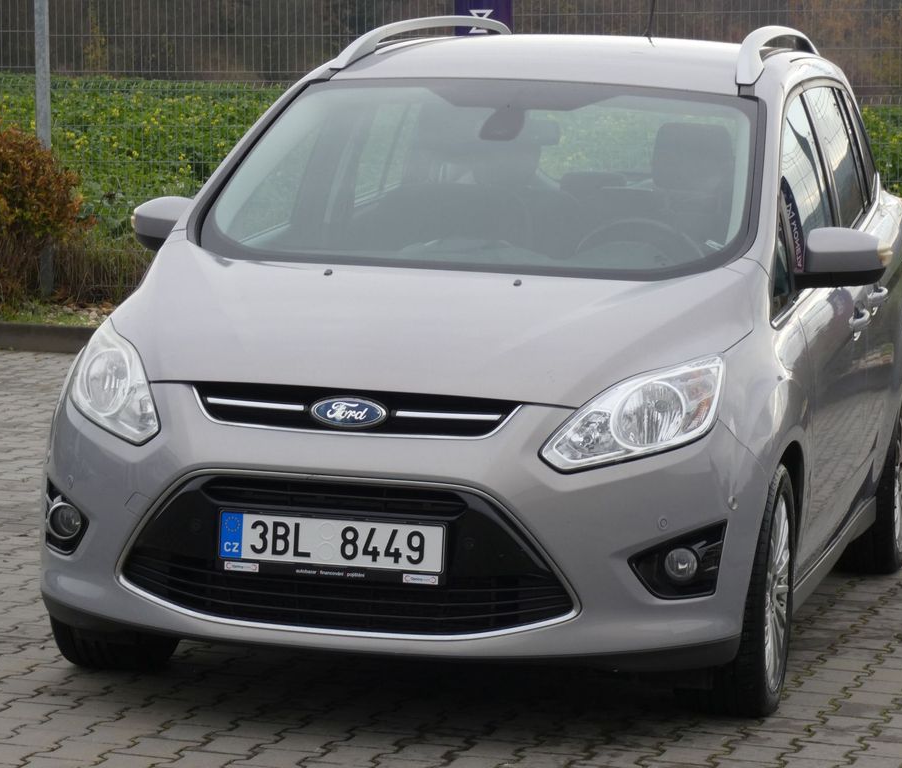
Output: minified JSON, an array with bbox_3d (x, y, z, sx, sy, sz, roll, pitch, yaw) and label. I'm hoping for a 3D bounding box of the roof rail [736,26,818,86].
[{"bbox_3d":[1.025,-0.973,10.316,0.105,0.175,2.200,3,5,13],"label":"roof rail"}]

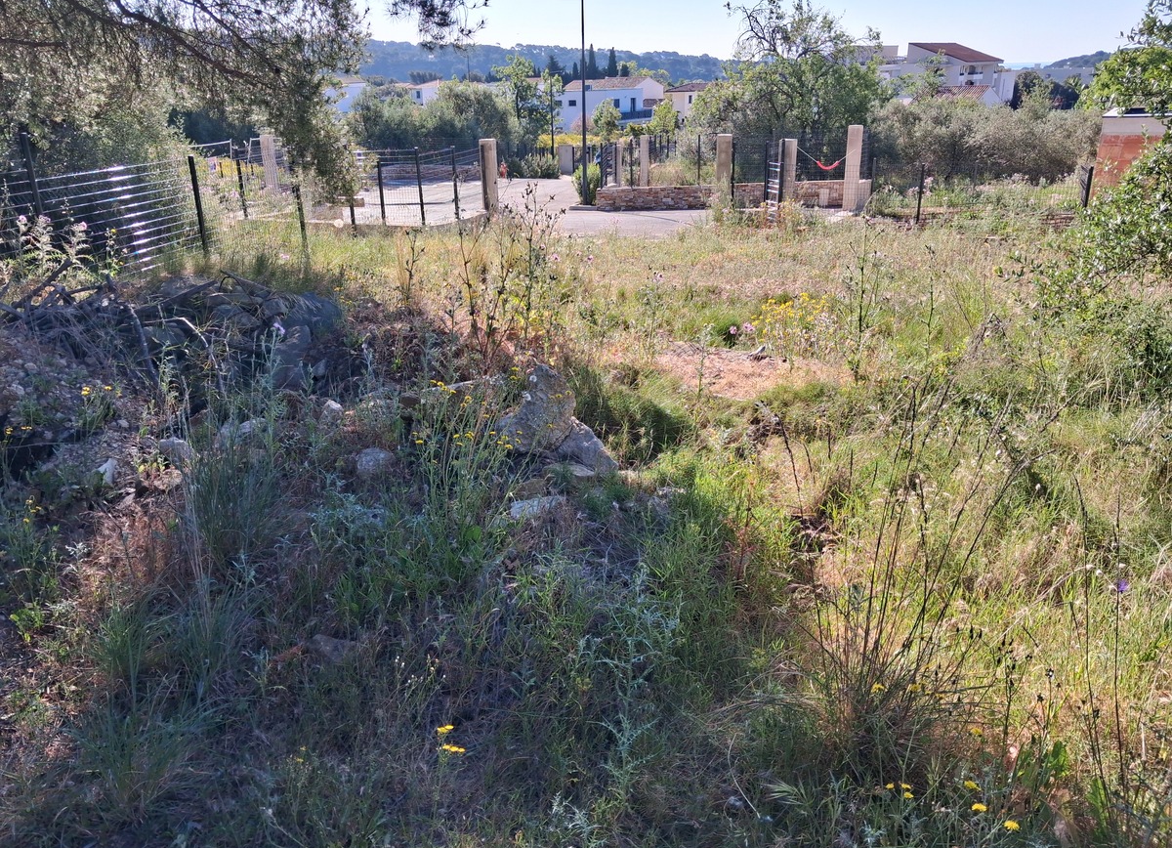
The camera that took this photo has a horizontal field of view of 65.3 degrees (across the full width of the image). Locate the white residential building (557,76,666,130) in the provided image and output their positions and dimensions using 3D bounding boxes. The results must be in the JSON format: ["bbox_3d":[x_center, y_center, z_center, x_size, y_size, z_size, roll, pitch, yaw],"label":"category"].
[{"bbox_3d":[2.545,-33.612,98.533,8.800,7.030,8.600,-20,28,-39],"label":"white residential building"}]

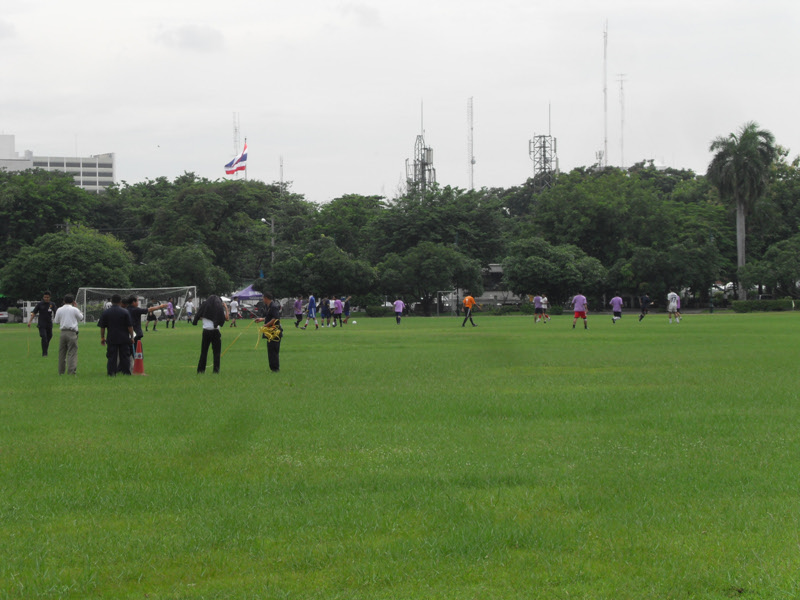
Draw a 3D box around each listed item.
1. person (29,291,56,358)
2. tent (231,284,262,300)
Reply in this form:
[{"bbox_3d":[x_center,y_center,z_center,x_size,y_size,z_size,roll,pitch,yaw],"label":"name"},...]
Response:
[{"bbox_3d":[-9.465,0.647,62.500,0.680,1.760,0.480,-1,0,-5],"label":"person"},{"bbox_3d":[-12.410,0.125,197.000,3.000,2.900,3.000,-1,0,-15],"label":"tent"}]

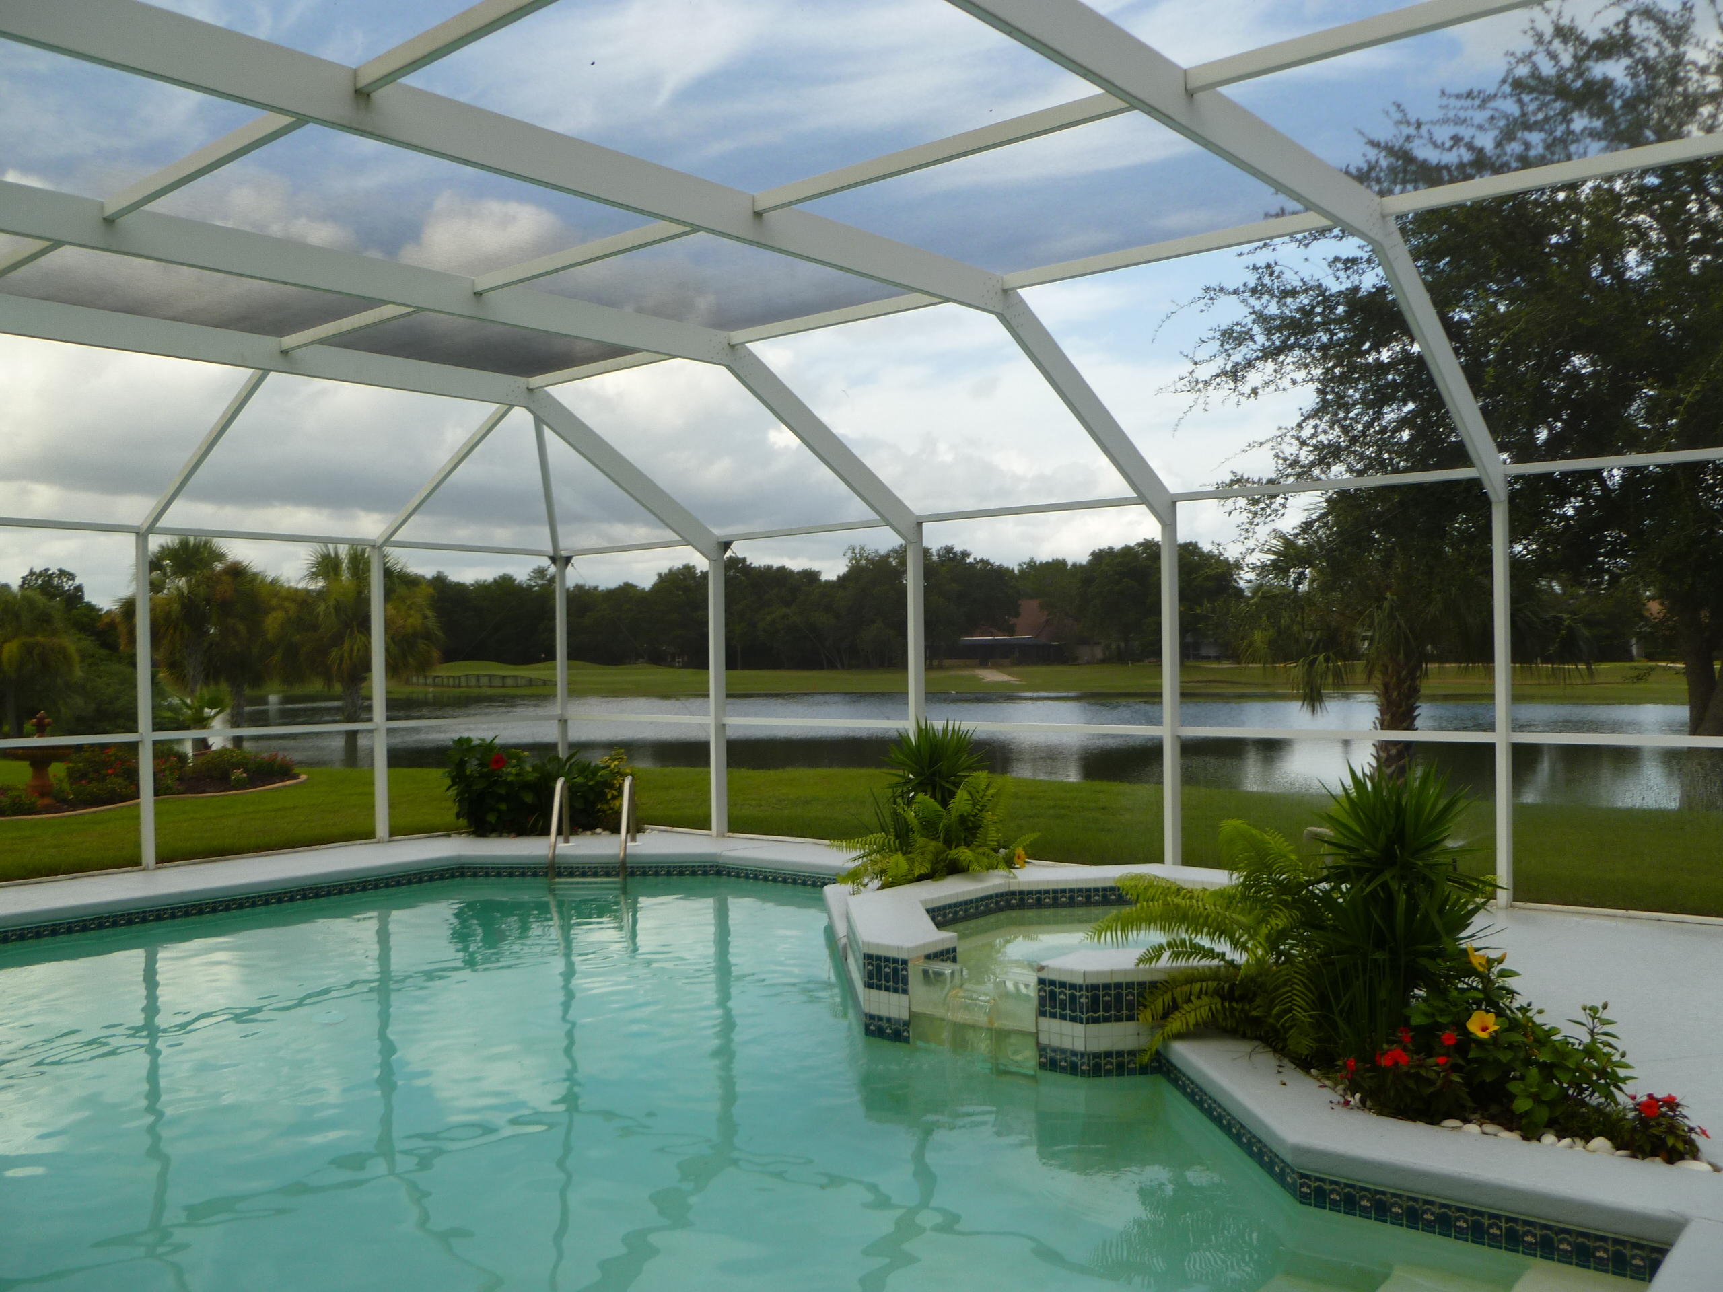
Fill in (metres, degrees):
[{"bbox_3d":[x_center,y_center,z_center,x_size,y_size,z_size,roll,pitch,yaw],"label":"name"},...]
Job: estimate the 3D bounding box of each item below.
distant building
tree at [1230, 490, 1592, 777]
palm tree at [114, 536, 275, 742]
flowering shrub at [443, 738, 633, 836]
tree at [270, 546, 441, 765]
[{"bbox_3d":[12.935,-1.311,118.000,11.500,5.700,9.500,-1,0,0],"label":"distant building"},{"bbox_3d":[6.399,0.008,16.300,4.100,3.700,4.000,-1,0,0],"label":"tree"},{"bbox_3d":[-14.117,0.071,29.500,3.400,4.750,3.400,-1,0,0],"label":"palm tree"},{"bbox_3d":[-2.602,1.120,11.200,1.500,0.770,0.800,-1,0,0],"label":"flowering shrub"},{"bbox_3d":[-10.531,0.238,29.000,3.500,4.550,3.500,-1,0,0],"label":"tree"}]

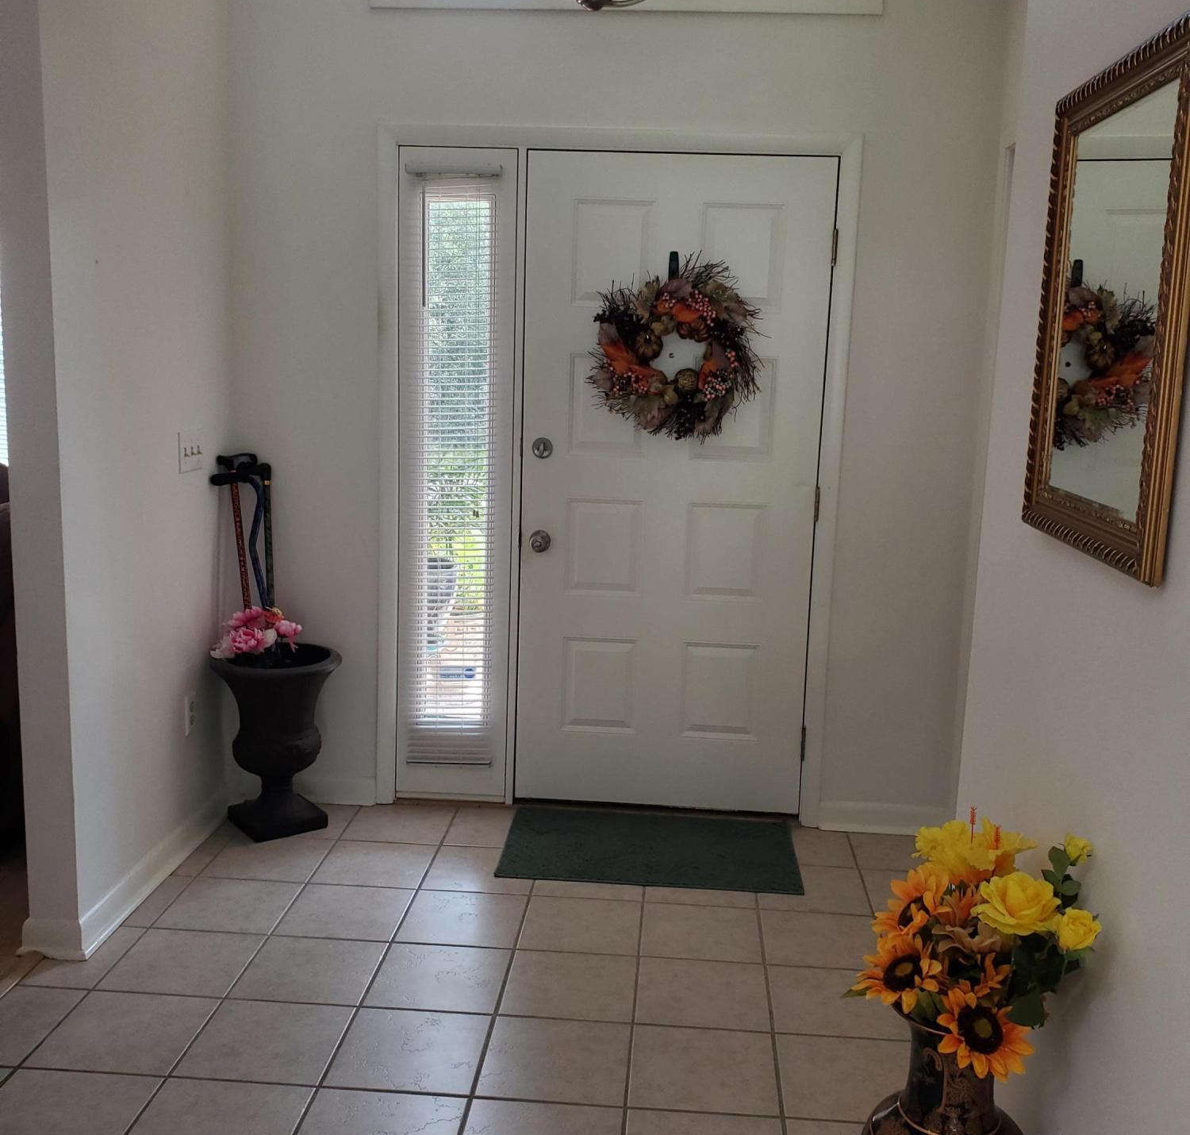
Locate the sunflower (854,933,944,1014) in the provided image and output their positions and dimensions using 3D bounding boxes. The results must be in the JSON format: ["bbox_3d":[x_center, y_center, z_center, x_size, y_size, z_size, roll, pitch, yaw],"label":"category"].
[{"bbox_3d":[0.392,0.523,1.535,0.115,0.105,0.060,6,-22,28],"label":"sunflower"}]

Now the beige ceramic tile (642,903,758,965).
[{"bbox_3d":[0.271,0.943,3.067,0.303,0.010,0.301,2,10,4],"label":"beige ceramic tile"}]

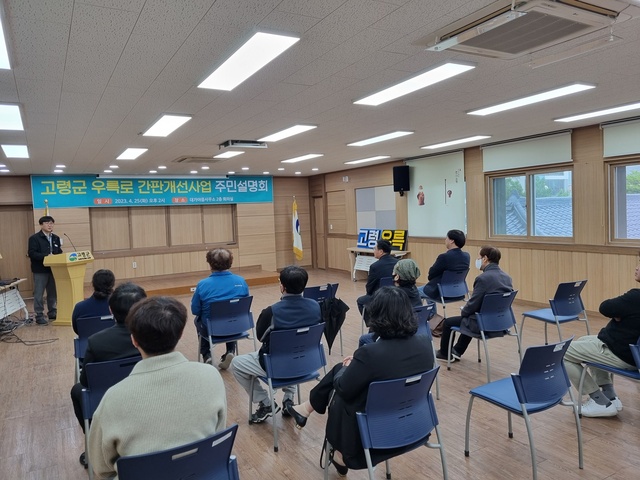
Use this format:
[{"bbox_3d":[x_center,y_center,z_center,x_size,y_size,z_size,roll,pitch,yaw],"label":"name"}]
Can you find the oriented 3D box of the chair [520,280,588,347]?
[{"bbox_3d":[2.445,0.792,5.023,0.480,0.780,0.530,-4,3,-30],"label":"chair"}]

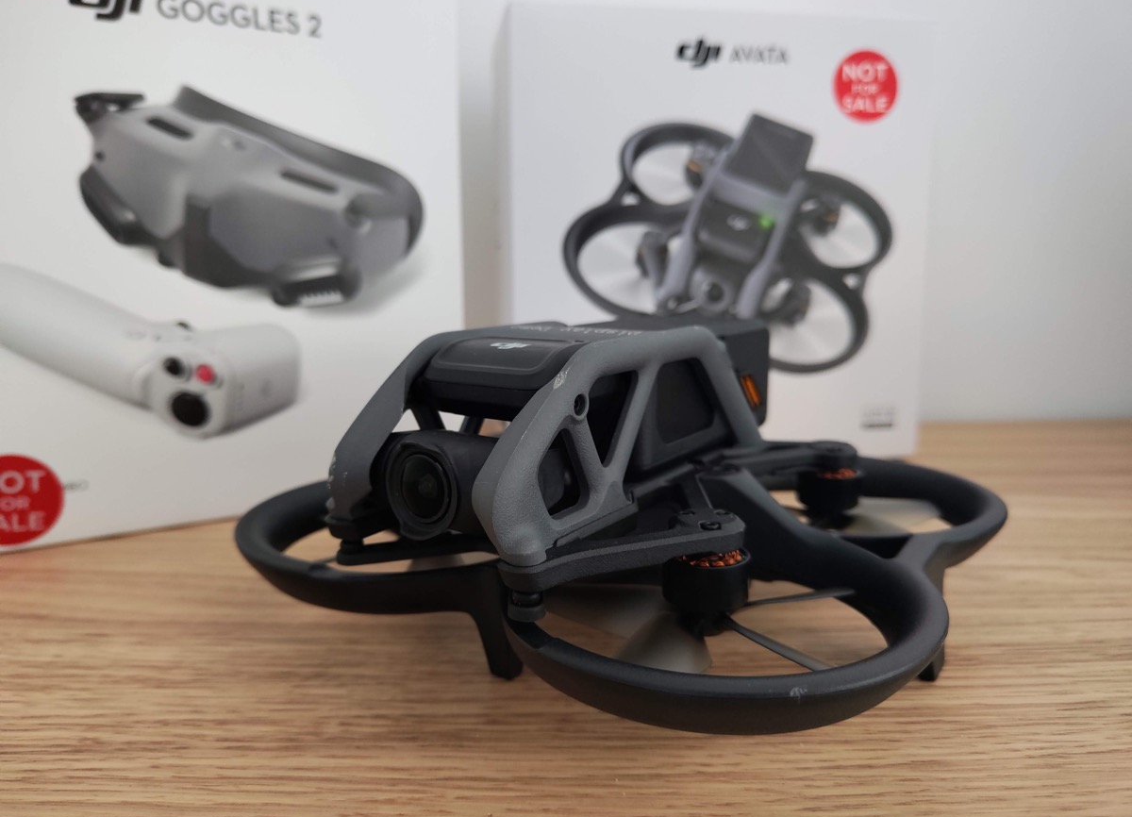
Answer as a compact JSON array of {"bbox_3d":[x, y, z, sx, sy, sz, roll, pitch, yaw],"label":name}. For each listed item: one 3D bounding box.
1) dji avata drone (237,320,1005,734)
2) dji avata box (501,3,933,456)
[{"bbox_3d":[0.019,0.017,0.225,0.180,0.080,0.180,6,12,35],"label":"dji avata drone"},{"bbox_3d":[0.071,-0.084,0.421,0.207,0.213,0.087,-2,9,-9],"label":"dji avata box"}]

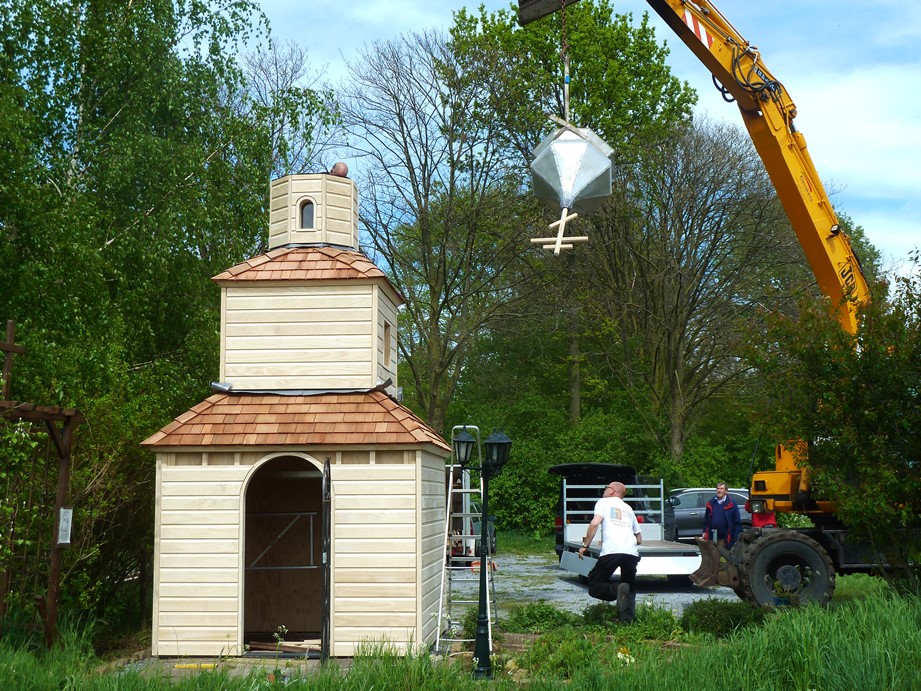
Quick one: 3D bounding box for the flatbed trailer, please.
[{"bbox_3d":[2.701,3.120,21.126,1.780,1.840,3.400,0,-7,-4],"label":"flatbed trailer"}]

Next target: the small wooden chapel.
[{"bbox_3d":[-1.636,0.692,14.126,2.921,5.072,2.731,-1,-7,4],"label":"small wooden chapel"}]

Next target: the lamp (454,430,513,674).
[{"bbox_3d":[0.199,1.790,11.027,0.510,2.145,0.510,0,-7,0],"label":"lamp"}]

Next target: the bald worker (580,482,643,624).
[{"bbox_3d":[1.828,2.519,15.502,0.600,1.725,0.680,4,-8,-33],"label":"bald worker"}]

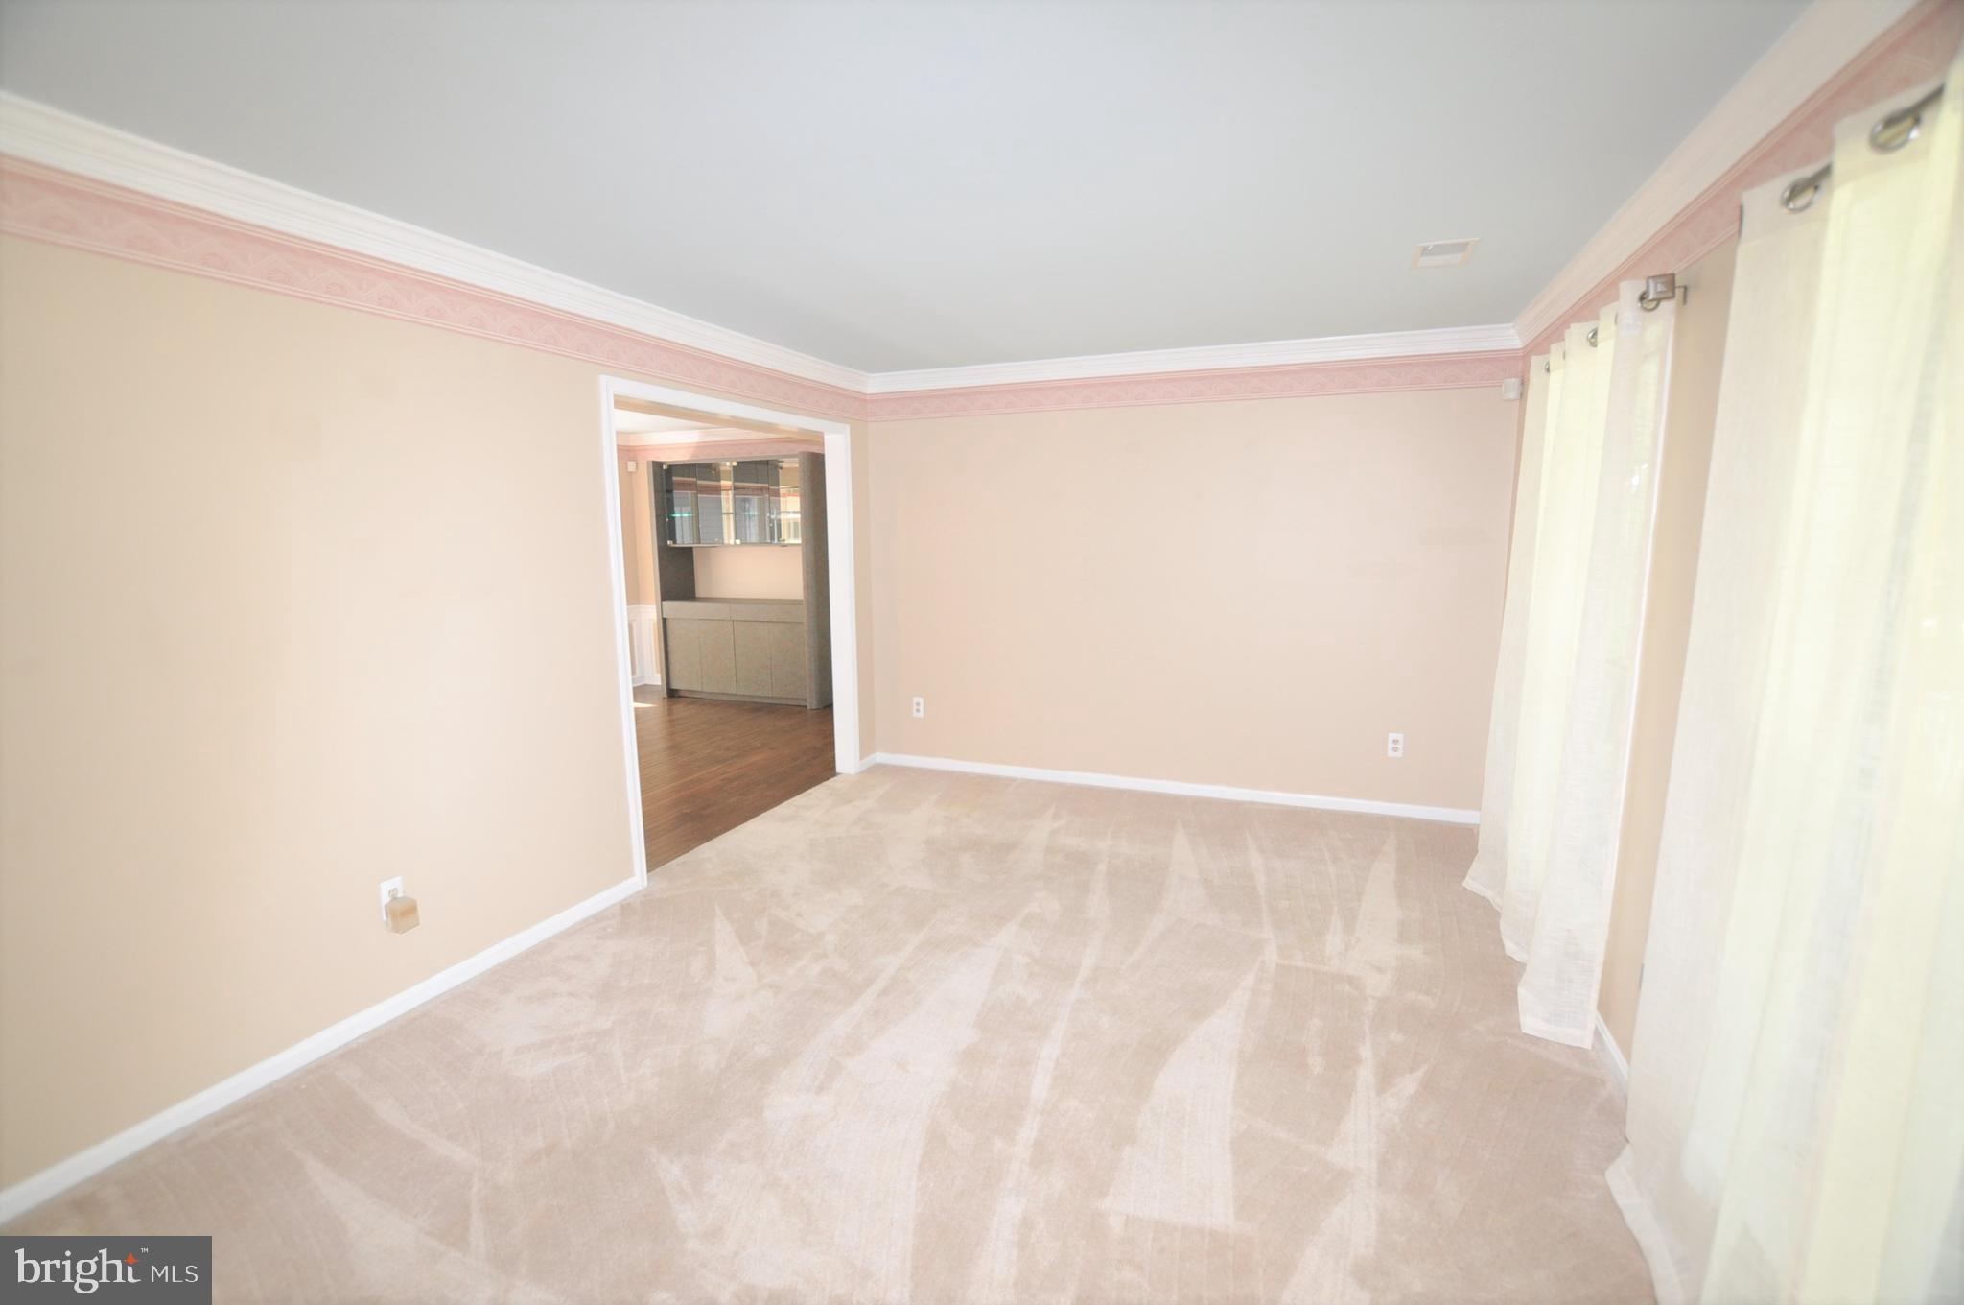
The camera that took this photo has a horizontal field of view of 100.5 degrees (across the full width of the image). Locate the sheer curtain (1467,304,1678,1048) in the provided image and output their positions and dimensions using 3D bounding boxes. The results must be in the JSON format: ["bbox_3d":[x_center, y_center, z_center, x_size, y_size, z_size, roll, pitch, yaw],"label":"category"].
[{"bbox_3d":[1.901,0.006,2.771,0.165,2.127,1.238,3,9,22],"label":"sheer curtain"}]

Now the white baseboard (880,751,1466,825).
[{"bbox_3d":[0.911,0.763,4.730,3.460,0.073,0.018,3,9,22],"label":"white baseboard"}]

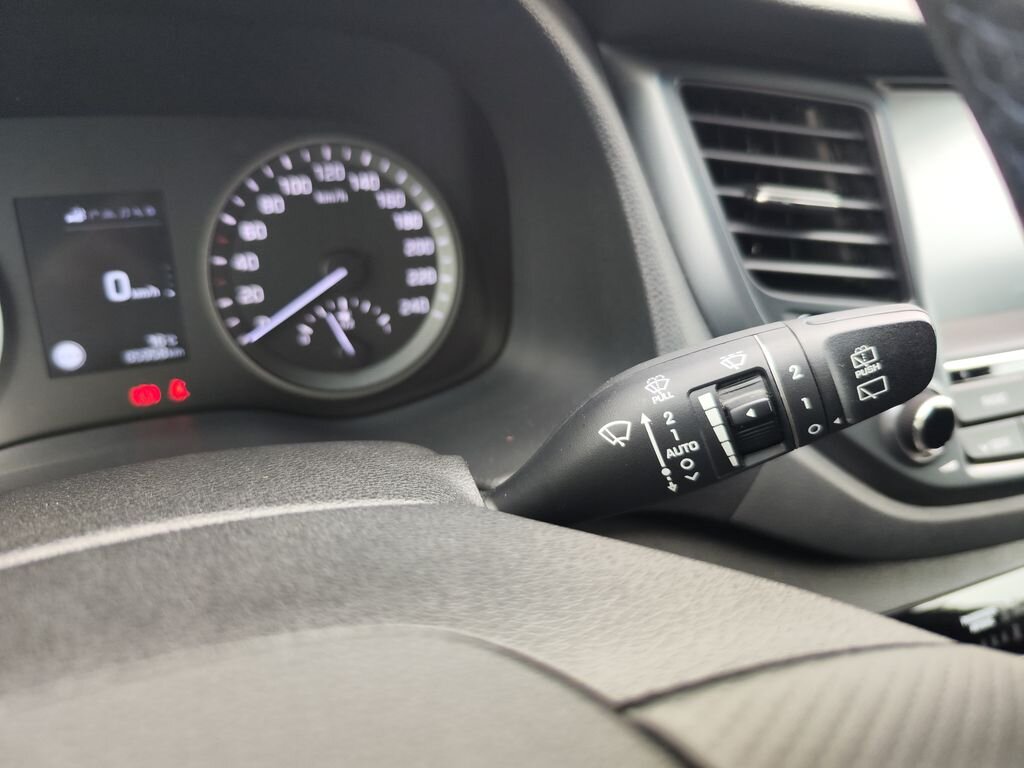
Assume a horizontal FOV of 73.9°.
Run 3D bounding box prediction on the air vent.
[{"bbox_3d":[0.113,-0.075,0.279,0.082,0.087,0.028,-7,-1,-12],"label":"air vent"}]

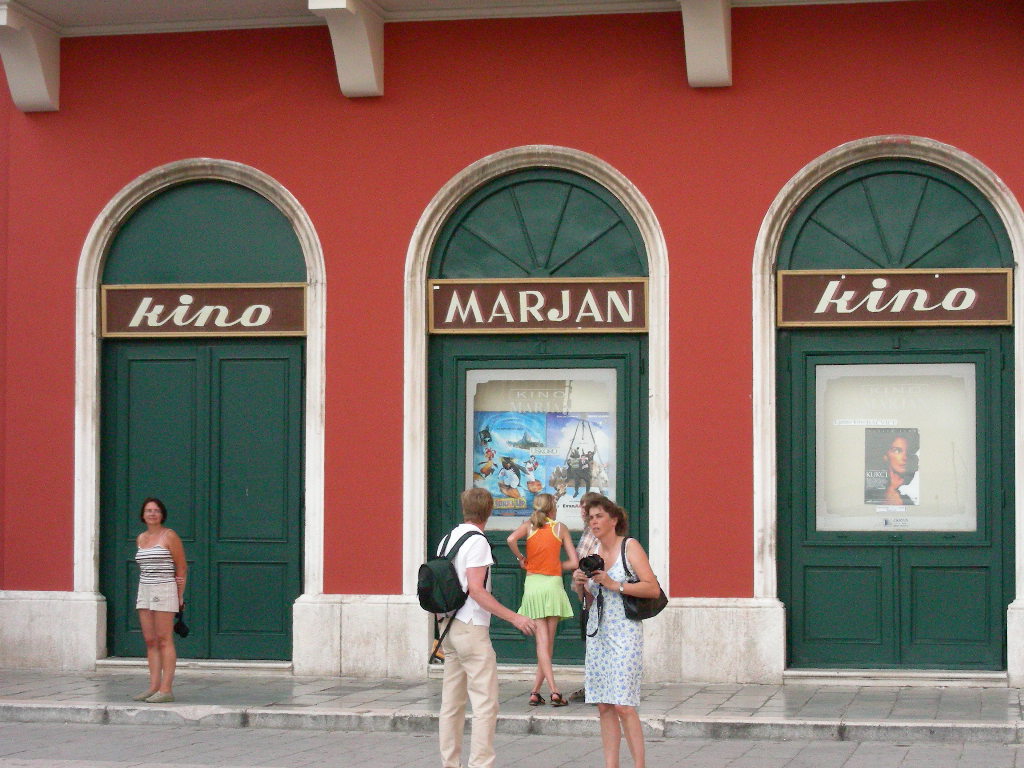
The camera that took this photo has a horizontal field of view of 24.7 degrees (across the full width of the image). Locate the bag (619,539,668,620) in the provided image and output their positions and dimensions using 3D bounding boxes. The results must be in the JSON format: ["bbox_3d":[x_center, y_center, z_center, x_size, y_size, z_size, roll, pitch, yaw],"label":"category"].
[{"bbox_3d":[0.757,1.125,13.450,0.130,0.450,0.320,-3,-4,45],"label":"bag"}]

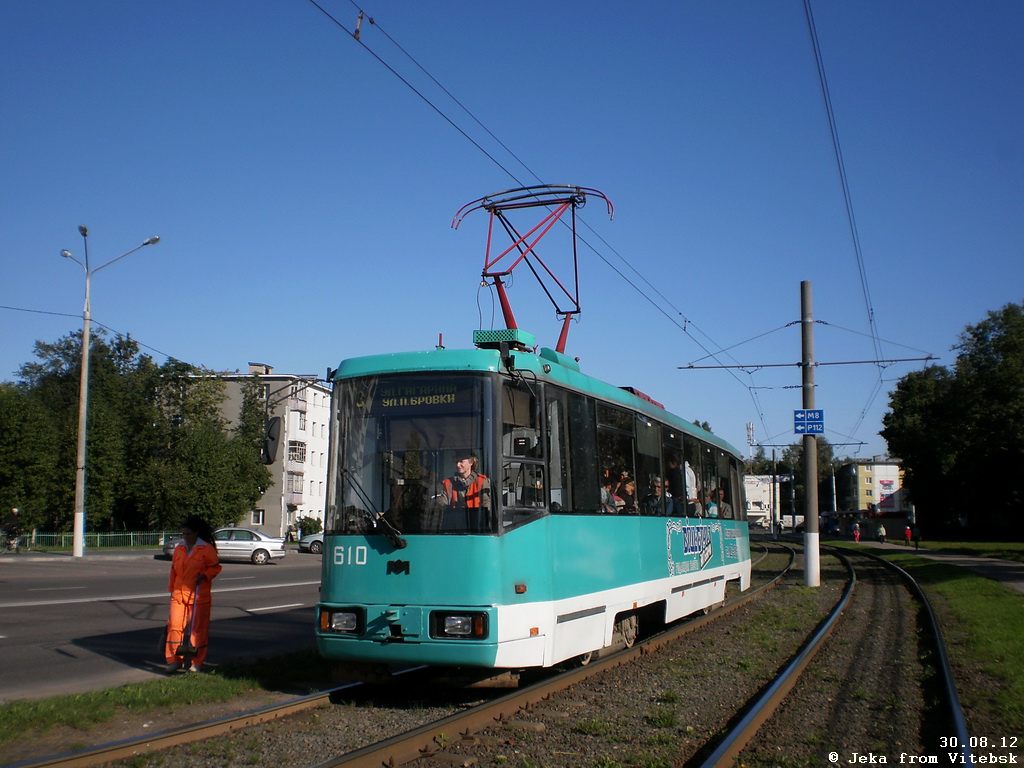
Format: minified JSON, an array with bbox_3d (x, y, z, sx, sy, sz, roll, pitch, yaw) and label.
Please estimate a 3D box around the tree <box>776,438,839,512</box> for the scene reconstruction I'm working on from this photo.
[{"bbox_3d":[46.006,15.626,164.409,9.297,15.075,9.297,-2,-8,16],"label":"tree"}]

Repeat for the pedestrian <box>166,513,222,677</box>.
[{"bbox_3d":[-3.400,2.226,11.369,0.540,1.642,0.430,0,-8,3],"label":"pedestrian"}]

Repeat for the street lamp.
[{"bbox_3d":[-17.629,0.193,45.858,4.000,14.139,2.600,3,-8,-20],"label":"street lamp"}]

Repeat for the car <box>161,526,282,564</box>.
[{"bbox_3d":[-11.332,6.372,42.018,4.800,1.440,1.820,4,-8,-23],"label":"car"}]

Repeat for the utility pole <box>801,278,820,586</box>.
[{"bbox_3d":[8.223,1.296,29.413,0.420,8.458,0.420,-2,-8,16],"label":"utility pole"}]

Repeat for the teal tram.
[{"bbox_3d":[1.679,2.109,16.714,2.460,3.350,15.200,-2,-8,20],"label":"teal tram"}]

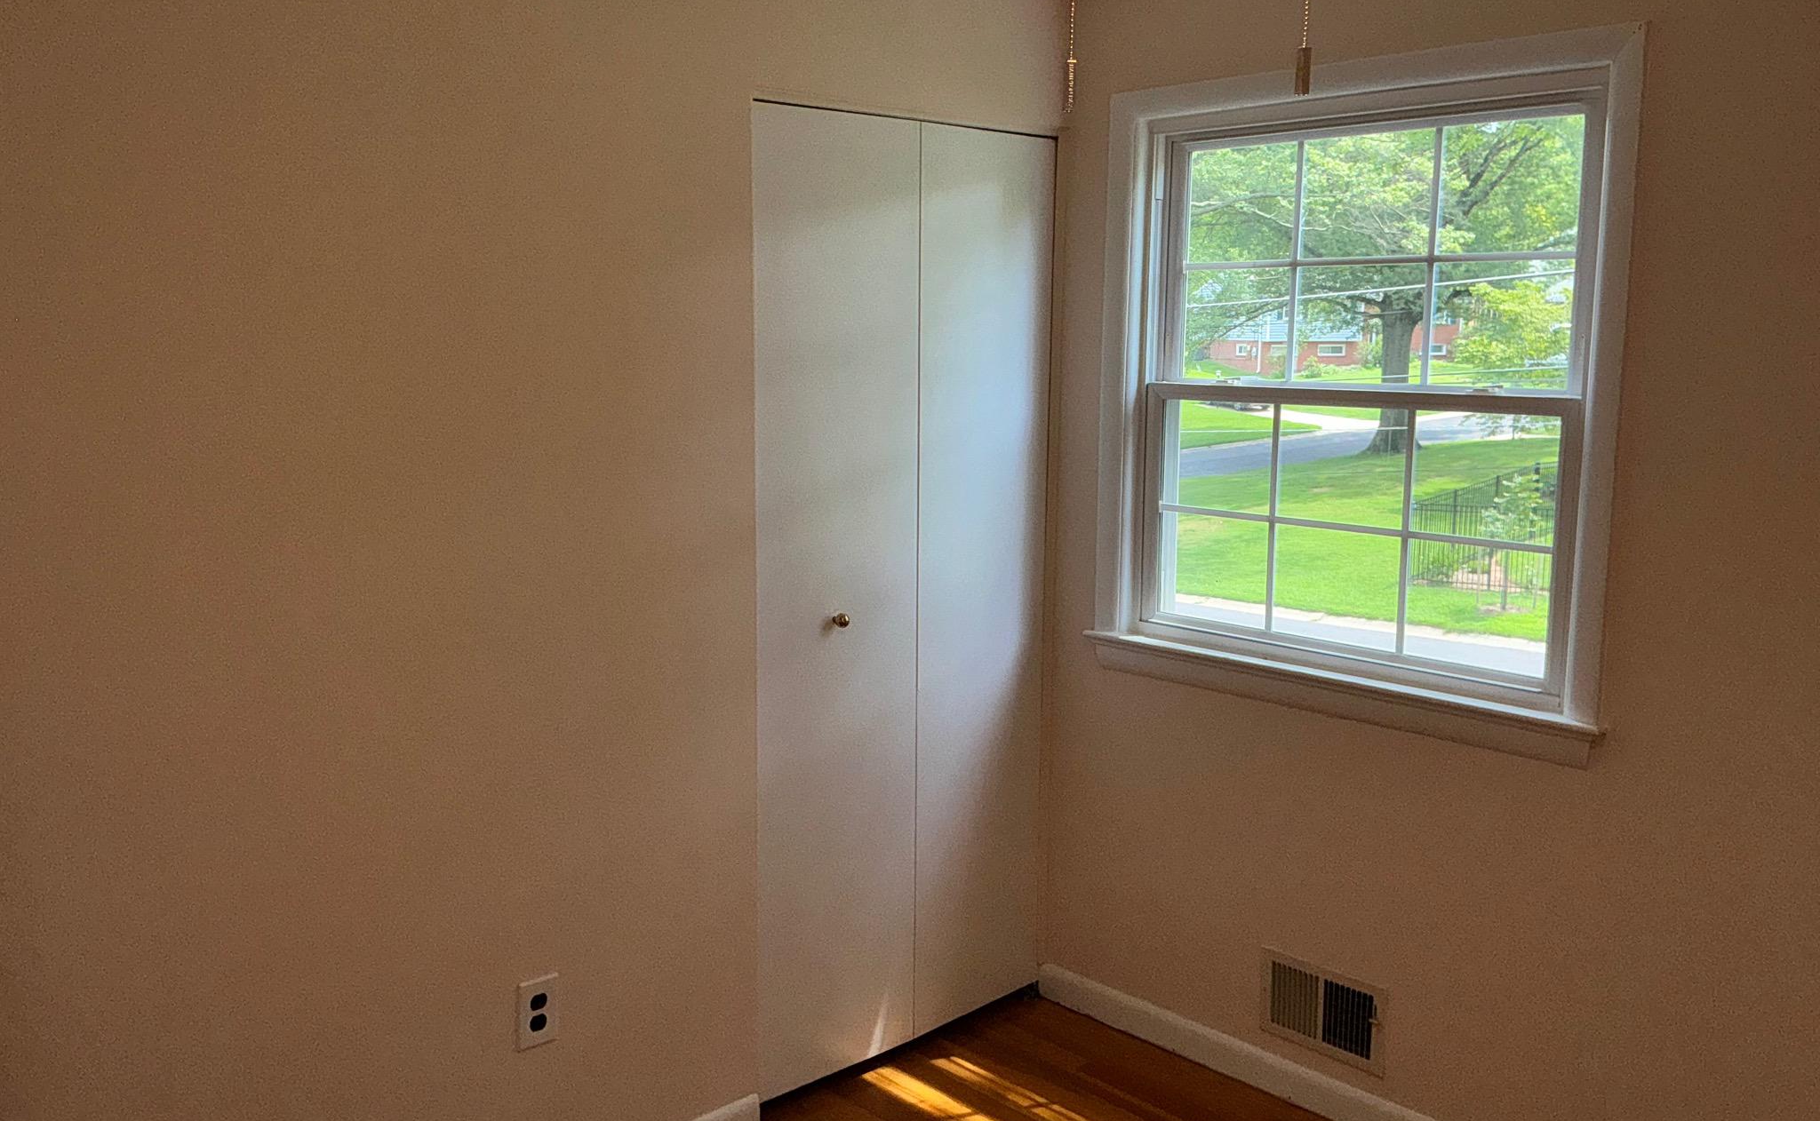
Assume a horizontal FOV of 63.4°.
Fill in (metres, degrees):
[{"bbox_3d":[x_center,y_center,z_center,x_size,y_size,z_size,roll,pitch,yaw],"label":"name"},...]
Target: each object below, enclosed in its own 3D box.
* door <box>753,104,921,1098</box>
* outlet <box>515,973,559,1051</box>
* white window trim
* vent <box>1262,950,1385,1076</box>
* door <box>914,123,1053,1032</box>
[{"bbox_3d":[-0.154,0.116,3.082,0.444,2.025,0.040,-8,12,-43],"label":"door"},{"bbox_3d":[-0.668,0.821,2.664,0.082,0.127,0.012,-8,12,-43],"label":"outlet"},{"bbox_3d":[0.843,-0.327,2.961,0.110,1.288,1.170,-8,12,-43],"label":"white window trim"},{"bbox_3d":[0.864,0.951,3.098,0.020,0.191,0.295,-8,12,-43],"label":"vent"},{"bbox_3d":[0.159,0.067,3.384,0.432,2.032,0.035,-8,12,-43],"label":"door"}]

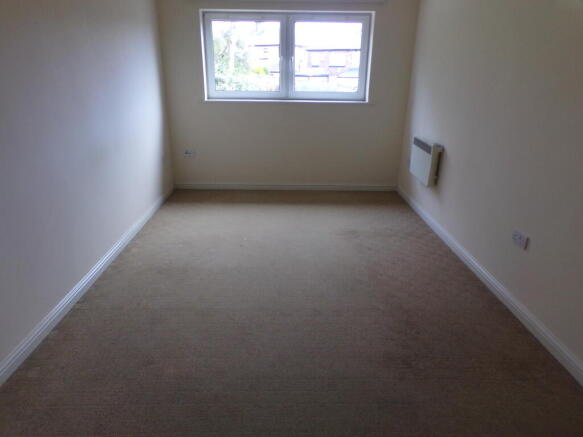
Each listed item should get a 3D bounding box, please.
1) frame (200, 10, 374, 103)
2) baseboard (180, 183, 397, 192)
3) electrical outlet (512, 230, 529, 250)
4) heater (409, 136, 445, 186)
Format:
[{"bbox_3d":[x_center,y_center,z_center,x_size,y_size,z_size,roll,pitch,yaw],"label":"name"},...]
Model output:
[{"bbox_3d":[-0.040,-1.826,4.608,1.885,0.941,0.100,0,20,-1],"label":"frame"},{"bbox_3d":[-0.053,-0.391,5.040,2.790,0.092,0.018,0,20,-1],"label":"baseboard"},{"bbox_3d":[1.397,0.128,2.463,0.014,0.088,0.148,0,20,-1],"label":"electrical outlet"},{"bbox_3d":[1.321,-0.571,3.967,0.100,0.390,0.540,0,20,-1],"label":"heater"}]

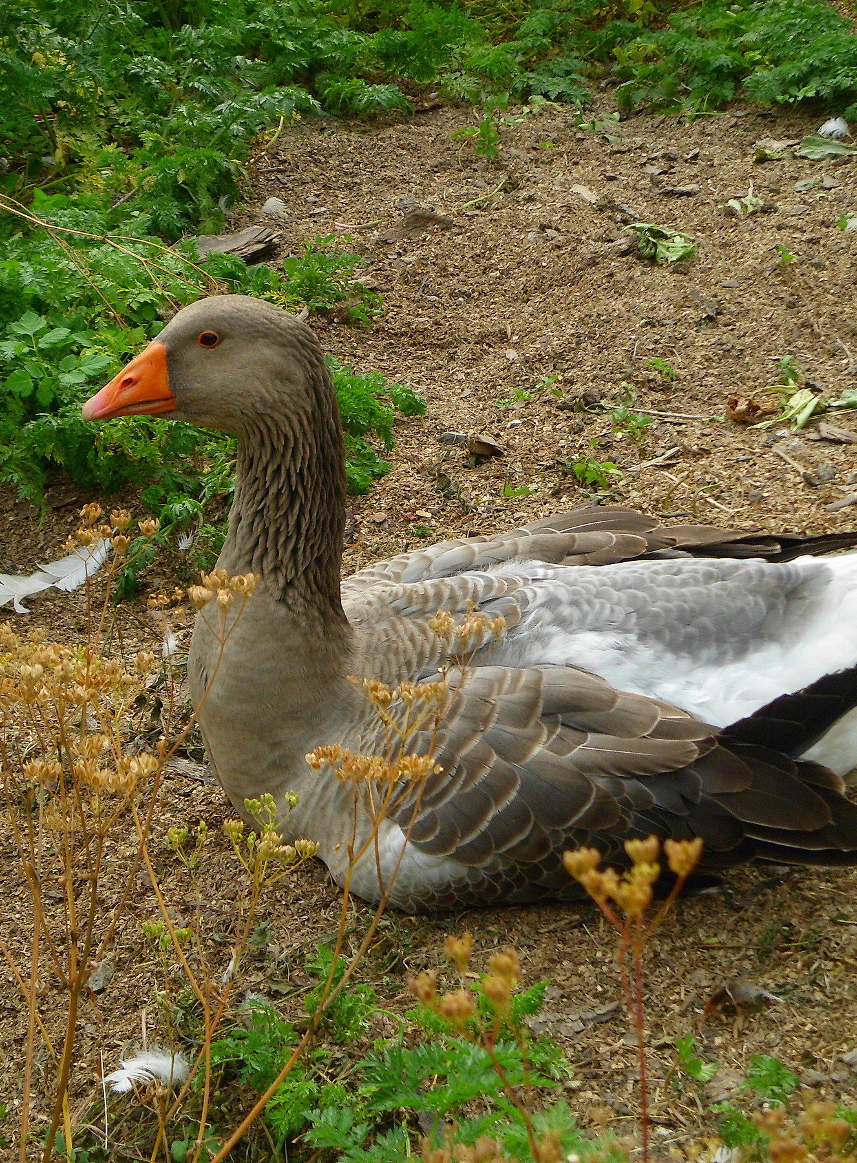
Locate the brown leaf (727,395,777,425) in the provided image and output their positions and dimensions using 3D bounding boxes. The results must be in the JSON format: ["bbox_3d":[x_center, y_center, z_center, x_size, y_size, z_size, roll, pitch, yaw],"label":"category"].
[{"bbox_3d":[0.282,-0.151,2.850,0.043,0.018,0.029,0,26,0],"label":"brown leaf"}]

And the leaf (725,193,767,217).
[{"bbox_3d":[0.323,-0.383,3.329,0.041,0.015,0.035,0,26,0],"label":"leaf"}]

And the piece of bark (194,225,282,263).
[{"bbox_3d":[-0.191,-0.335,3.260,0.095,0.029,0.055,-15,29,-29],"label":"piece of bark"}]

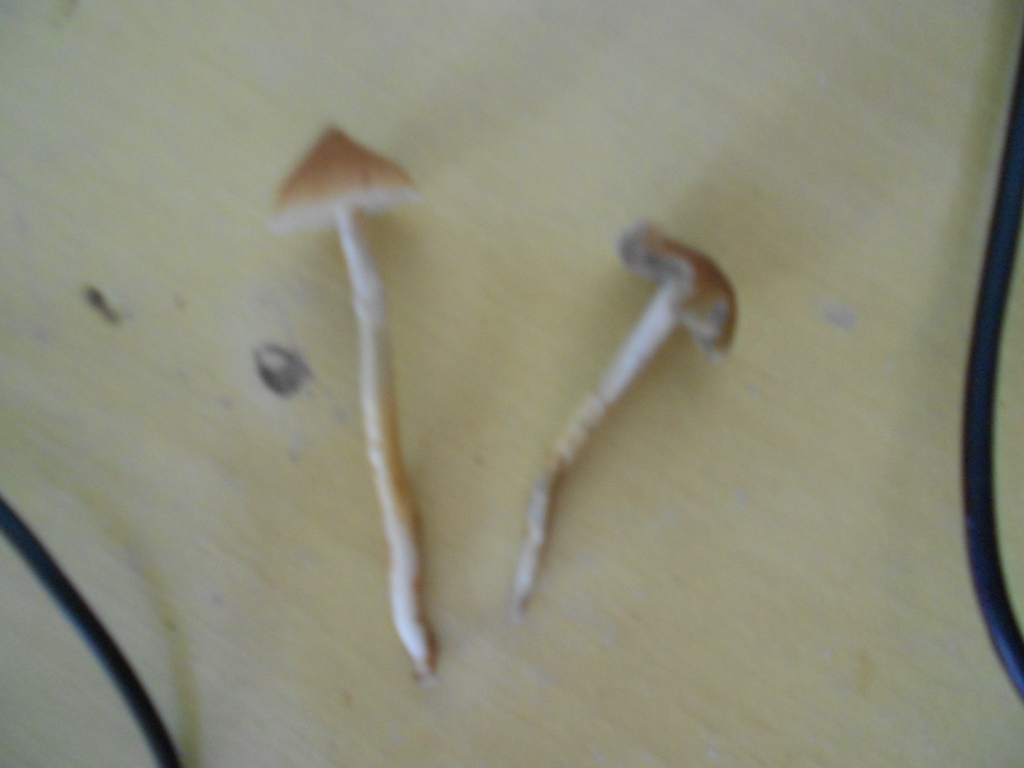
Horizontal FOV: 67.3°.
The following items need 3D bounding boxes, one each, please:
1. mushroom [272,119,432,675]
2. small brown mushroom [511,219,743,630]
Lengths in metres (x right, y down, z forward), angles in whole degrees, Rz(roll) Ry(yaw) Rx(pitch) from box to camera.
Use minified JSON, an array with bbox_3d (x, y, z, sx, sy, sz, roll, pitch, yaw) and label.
[{"bbox_3d":[-0.024,0.004,0.134,0.026,0.025,0.098,-8,90,-1],"label":"mushroom"},{"bbox_3d":[0.018,0.008,0.134,0.026,0.022,0.072,24,88,4],"label":"small brown mushroom"}]

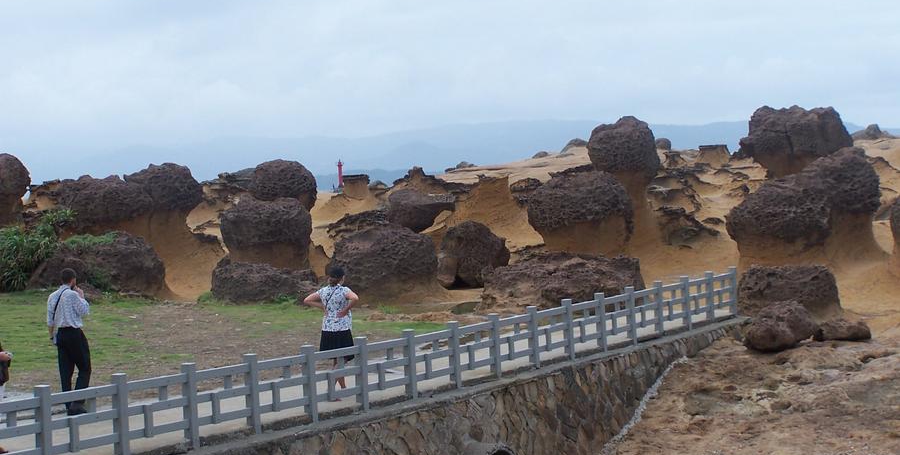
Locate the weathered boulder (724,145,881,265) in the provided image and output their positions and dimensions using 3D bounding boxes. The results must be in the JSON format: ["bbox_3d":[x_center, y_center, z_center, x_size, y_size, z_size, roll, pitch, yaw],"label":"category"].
[{"bbox_3d":[7.795,-0.485,43.000,3.330,2.520,2.800,-3,1,0],"label":"weathered boulder"}]

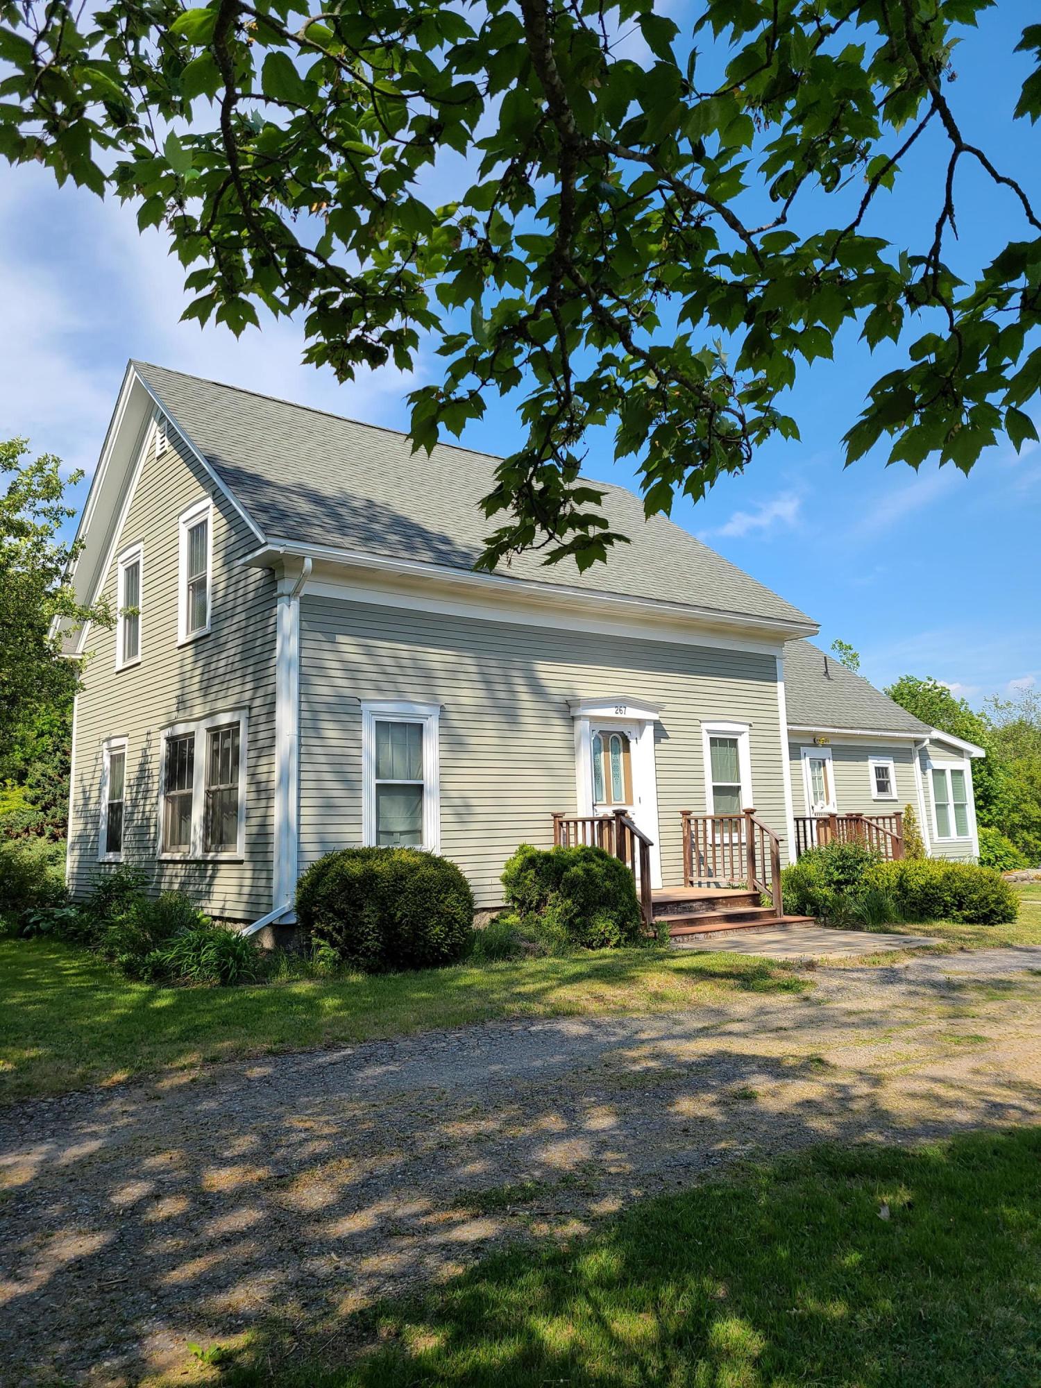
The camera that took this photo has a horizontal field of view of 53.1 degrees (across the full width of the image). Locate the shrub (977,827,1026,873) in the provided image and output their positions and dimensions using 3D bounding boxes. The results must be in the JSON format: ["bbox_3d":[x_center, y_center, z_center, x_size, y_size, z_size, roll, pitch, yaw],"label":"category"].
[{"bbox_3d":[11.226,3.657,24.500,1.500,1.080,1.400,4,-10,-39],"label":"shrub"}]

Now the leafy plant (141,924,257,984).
[{"bbox_3d":[-2.898,2.335,9.450,1.000,0.470,0.820,1,-8,-17],"label":"leafy plant"}]

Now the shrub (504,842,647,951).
[{"bbox_3d":[0.578,2.152,11.402,1.548,1.176,1.470,-2,-7,0],"label":"shrub"}]

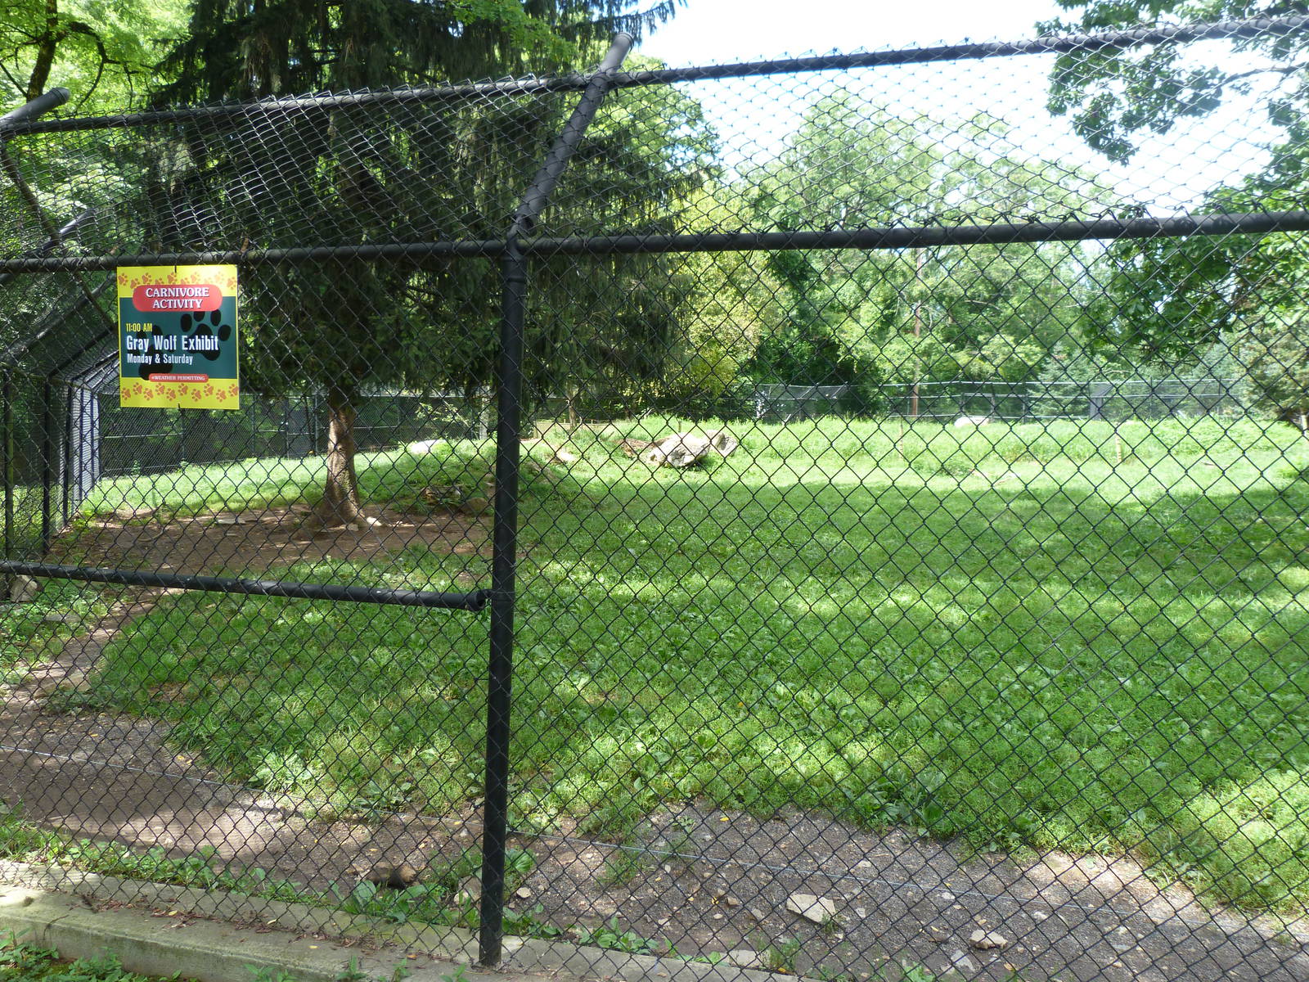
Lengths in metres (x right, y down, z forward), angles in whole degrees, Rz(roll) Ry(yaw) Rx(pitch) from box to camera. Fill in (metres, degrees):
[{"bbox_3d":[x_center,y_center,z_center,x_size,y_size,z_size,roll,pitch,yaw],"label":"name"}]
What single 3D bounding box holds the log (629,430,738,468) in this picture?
[{"bbox_3d":[0.782,-1.087,24.500,2.500,0.930,1.250,1,2,-14],"label":"log"}]

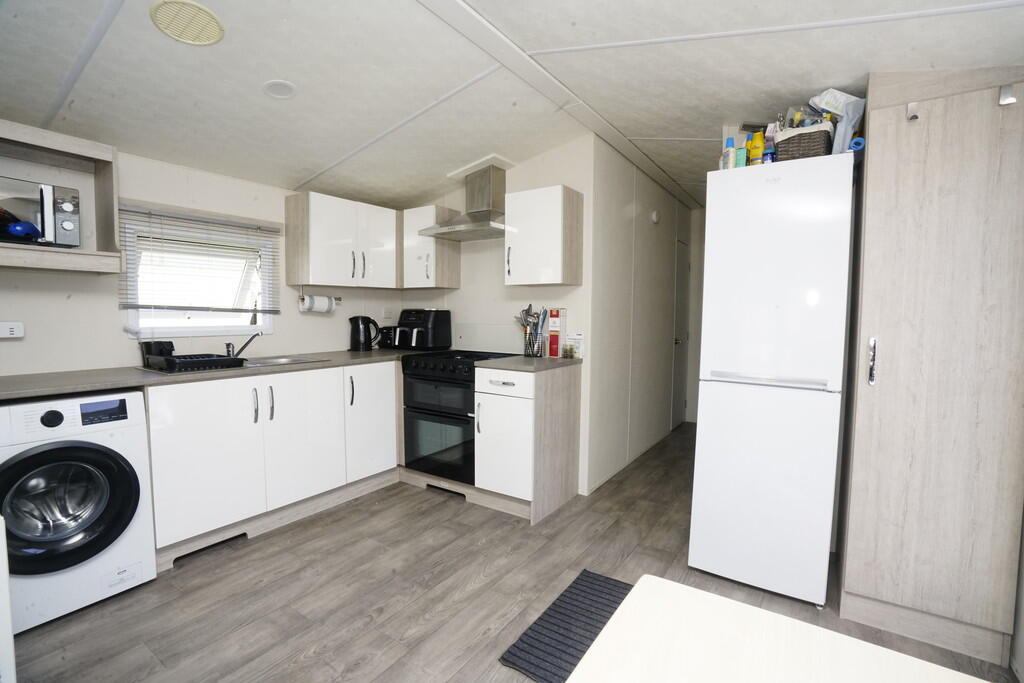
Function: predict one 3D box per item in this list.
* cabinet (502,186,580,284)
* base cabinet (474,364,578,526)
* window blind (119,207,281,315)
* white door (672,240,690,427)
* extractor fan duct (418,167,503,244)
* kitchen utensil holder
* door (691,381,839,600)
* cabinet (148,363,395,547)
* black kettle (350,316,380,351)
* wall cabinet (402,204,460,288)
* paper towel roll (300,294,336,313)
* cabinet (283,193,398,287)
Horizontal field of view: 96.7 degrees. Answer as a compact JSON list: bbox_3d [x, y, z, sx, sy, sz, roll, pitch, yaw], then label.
[{"bbox_3d":[0.209,-0.655,2.948,0.422,0.587,0.273,3,5,35],"label":"cabinet"},{"bbox_3d":[0.110,0.576,2.851,0.415,0.854,0.581,3,4,34],"label":"base cabinet"},{"bbox_3d":[-1.774,-0.443,2.673,0.040,0.537,0.825,3,5,35],"label":"window blind"},{"bbox_3d":[1.747,-0.057,4.753,0.040,1.910,0.487,3,5,35],"label":"white door"},{"bbox_3d":[-0.258,-0.980,3.115,0.616,0.505,0.421,3,4,34],"label":"extractor fan duct"},{"bbox_3d":[0.155,0.023,3.031,0.122,0.150,0.122,3,4,34],"label":"kitchen utensil holder"},{"bbox_3d":[1.061,0.621,1.957,0.533,0.865,0.065,3,4,34],"label":"door"},{"bbox_3d":[-1.447,0.523,2.767,0.597,0.740,1.386,3,5,35],"label":"cabinet"},{"bbox_3d":[-1.091,-0.058,3.397,0.222,0.252,0.155,-1,4,-25],"label":"black kettle"},{"bbox_3d":[-0.609,-0.696,3.461,0.339,0.584,0.277,3,4,34],"label":"wall cabinet"},{"bbox_3d":[-1.351,-0.262,3.169,0.110,0.110,0.234,3,5,35],"label":"paper towel roll"},{"bbox_3d":[-1.203,-0.693,3.308,0.283,0.587,0.735,3,5,35],"label":"cabinet"}]

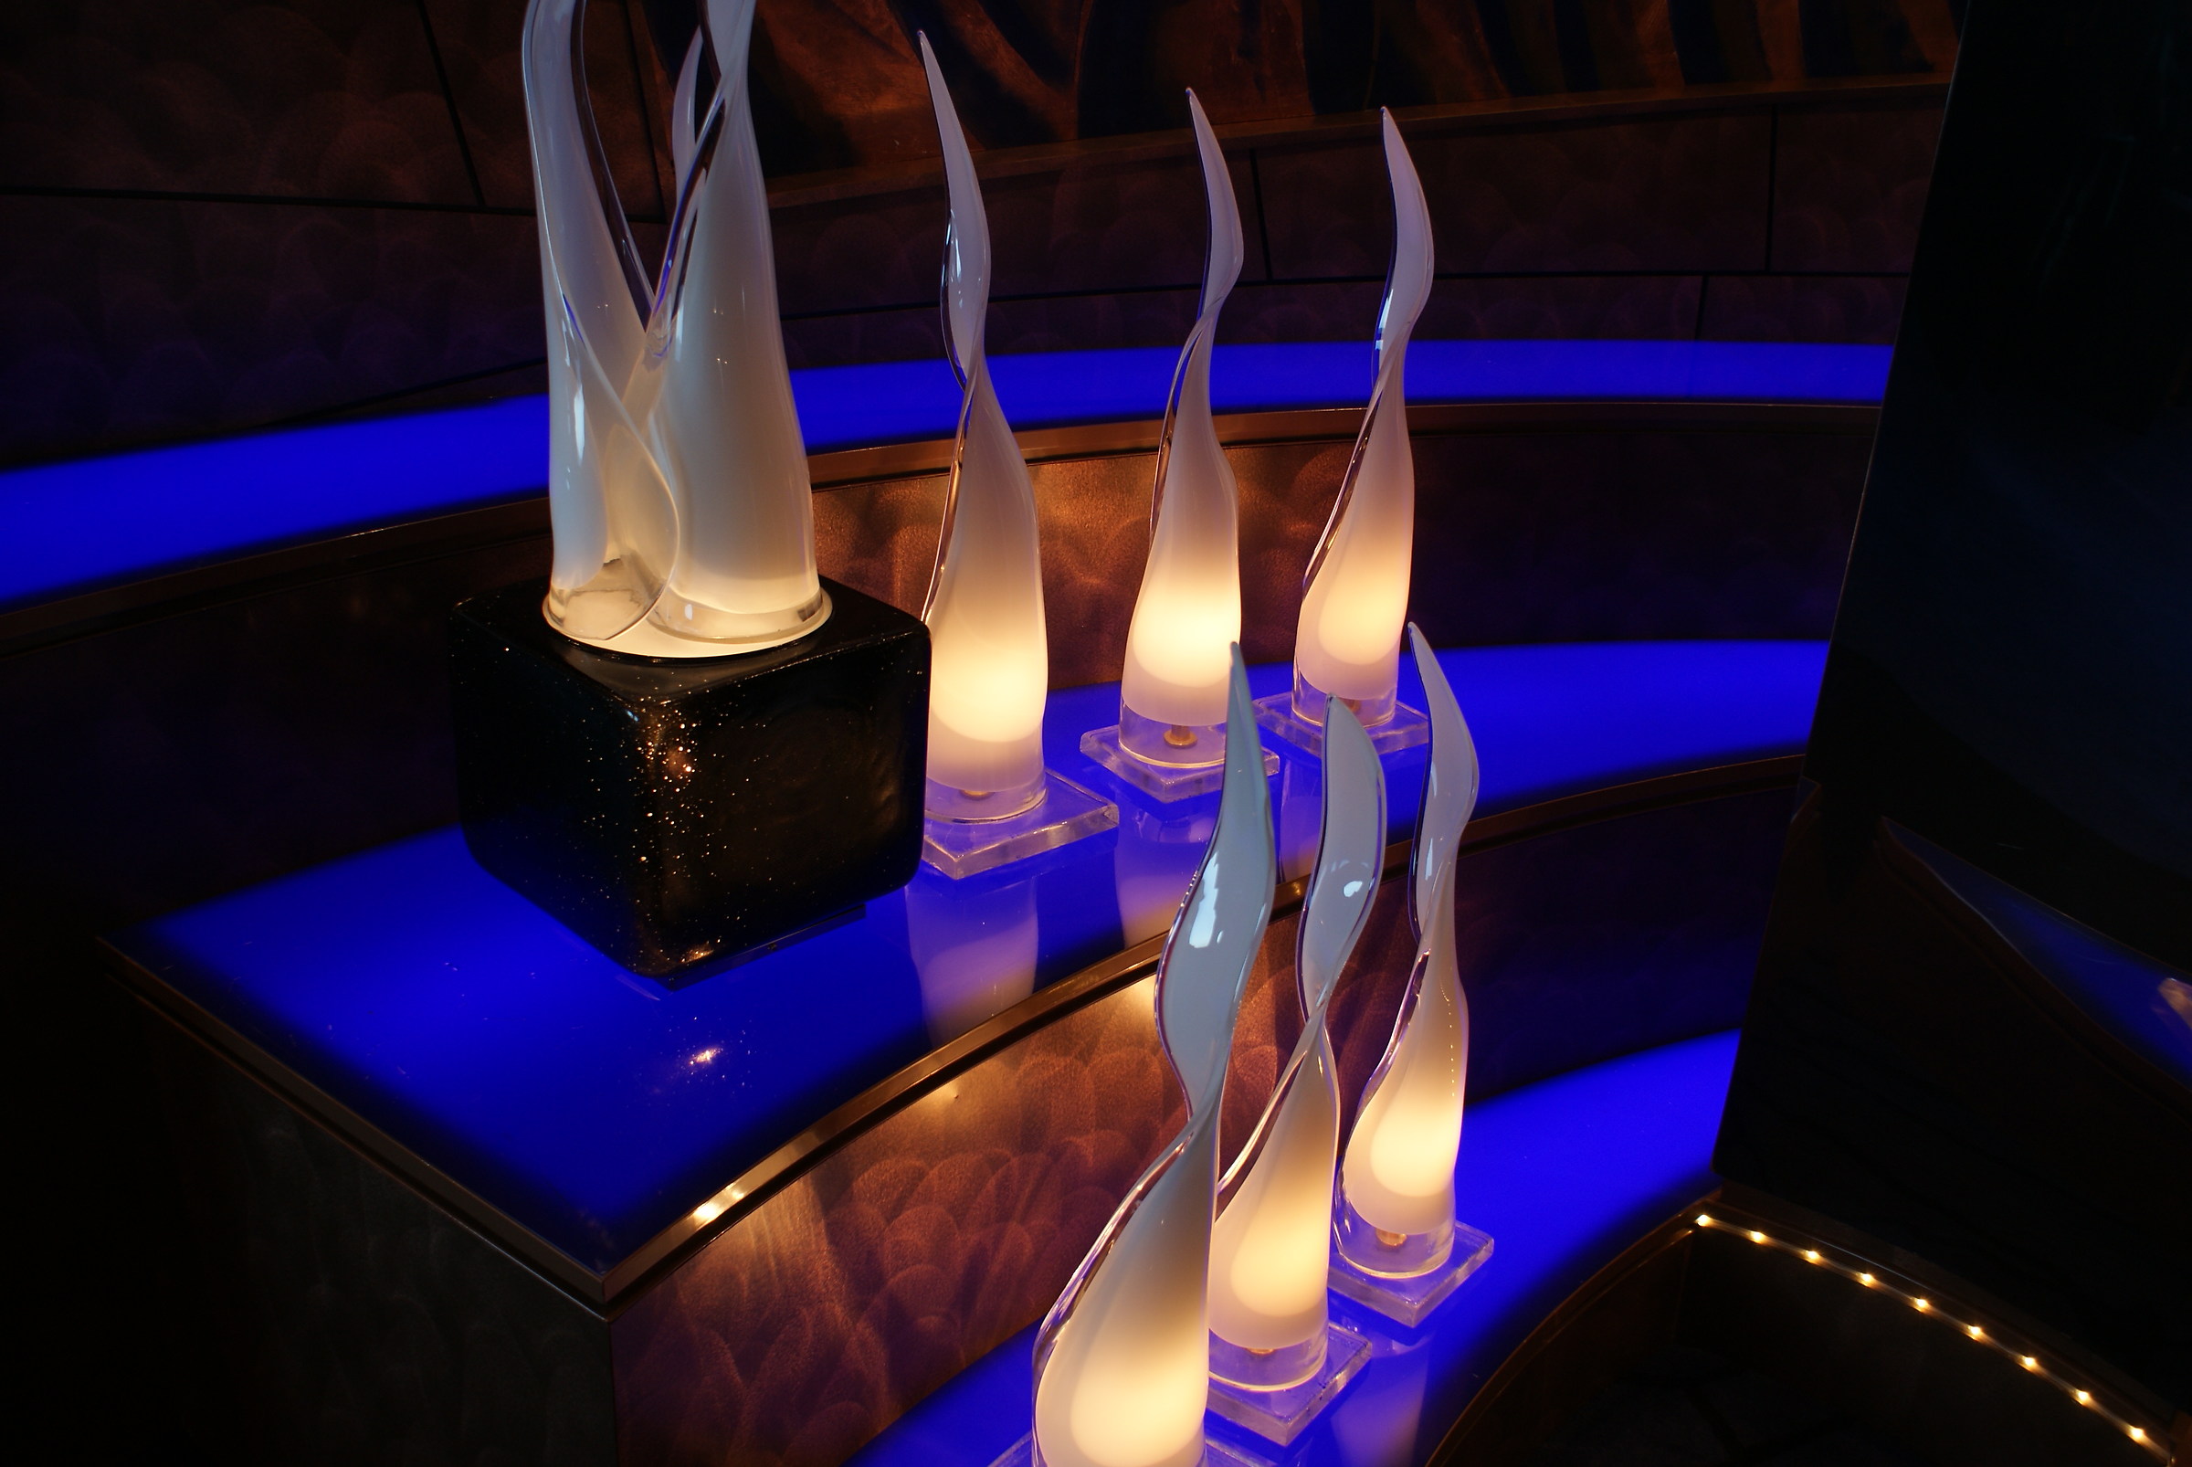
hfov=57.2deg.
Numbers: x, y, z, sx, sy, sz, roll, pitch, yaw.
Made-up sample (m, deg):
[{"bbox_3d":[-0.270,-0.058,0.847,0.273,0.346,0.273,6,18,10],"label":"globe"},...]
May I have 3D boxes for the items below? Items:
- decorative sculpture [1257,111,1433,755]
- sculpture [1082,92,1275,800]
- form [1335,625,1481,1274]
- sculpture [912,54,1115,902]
[{"bbox_3d":[0.212,-0.231,1.573,0.108,0.492,0.108,-12,25,-32],"label":"decorative sculpture"},{"bbox_3d":[0.075,-0.211,1.489,0.112,0.506,0.112,-13,26,-34],"label":"sculpture"},{"bbox_3d":[0.220,0.150,1.383,0.088,0.473,0.092,2,21,0],"label":"form"},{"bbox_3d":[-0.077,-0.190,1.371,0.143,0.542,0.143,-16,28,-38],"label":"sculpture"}]

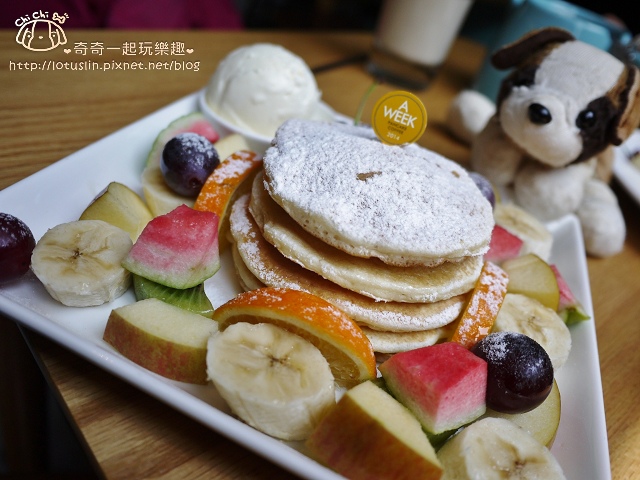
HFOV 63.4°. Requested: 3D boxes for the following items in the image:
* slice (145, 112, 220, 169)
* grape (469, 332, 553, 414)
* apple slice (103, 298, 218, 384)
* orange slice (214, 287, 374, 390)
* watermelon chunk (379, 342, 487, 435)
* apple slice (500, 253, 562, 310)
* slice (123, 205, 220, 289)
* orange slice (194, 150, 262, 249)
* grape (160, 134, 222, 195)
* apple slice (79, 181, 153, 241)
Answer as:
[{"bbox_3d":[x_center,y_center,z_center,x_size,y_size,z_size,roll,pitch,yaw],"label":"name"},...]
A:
[{"bbox_3d":[-0.067,-0.045,0.257,0.034,0.020,0.024,-19,50,-42],"label":"slice"},{"bbox_3d":[0.065,0.045,0.175,0.028,0.028,0.028,20,35,0],"label":"grape"},{"bbox_3d":[-0.051,0.030,0.170,0.036,0.016,0.018,24,35,7],"label":"apple slice"},{"bbox_3d":[-0.008,0.033,0.178,0.057,0.025,0.015,22,35,2],"label":"orange slice"},{"bbox_3d":[0.036,0.048,0.168,0.025,0.020,0.025,-4,41,-30],"label":"watermelon chunk"},{"bbox_3d":[0.100,0.021,0.246,0.028,0.020,0.023,29,36,12],"label":"apple slice"},{"bbox_3d":[-0.053,0.002,0.187,0.030,0.020,0.020,26,35,8],"label":"slice"},{"bbox_3d":[-0.041,-0.018,0.230,0.014,0.027,0.053,19,35,-2],"label":"orange slice"},{"bbox_3d":[-0.056,-0.033,0.224,0.027,0.027,0.027,20,35,0],"label":"grape"},{"bbox_3d":[-0.080,-0.010,0.205,0.027,0.018,0.022,32,36,16],"label":"apple slice"}]

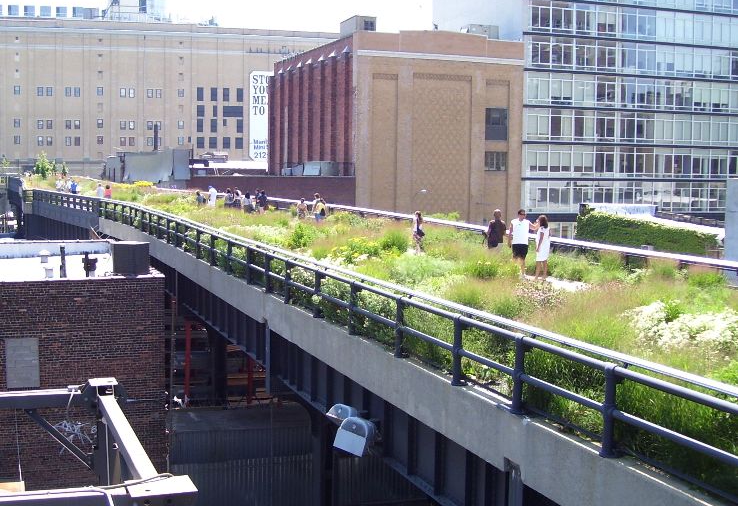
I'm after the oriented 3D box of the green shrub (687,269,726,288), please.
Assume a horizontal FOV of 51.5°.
[{"bbox_3d":[7.933,0.623,18.000,0.840,0.520,0.700,0,5,0],"label":"green shrub"}]

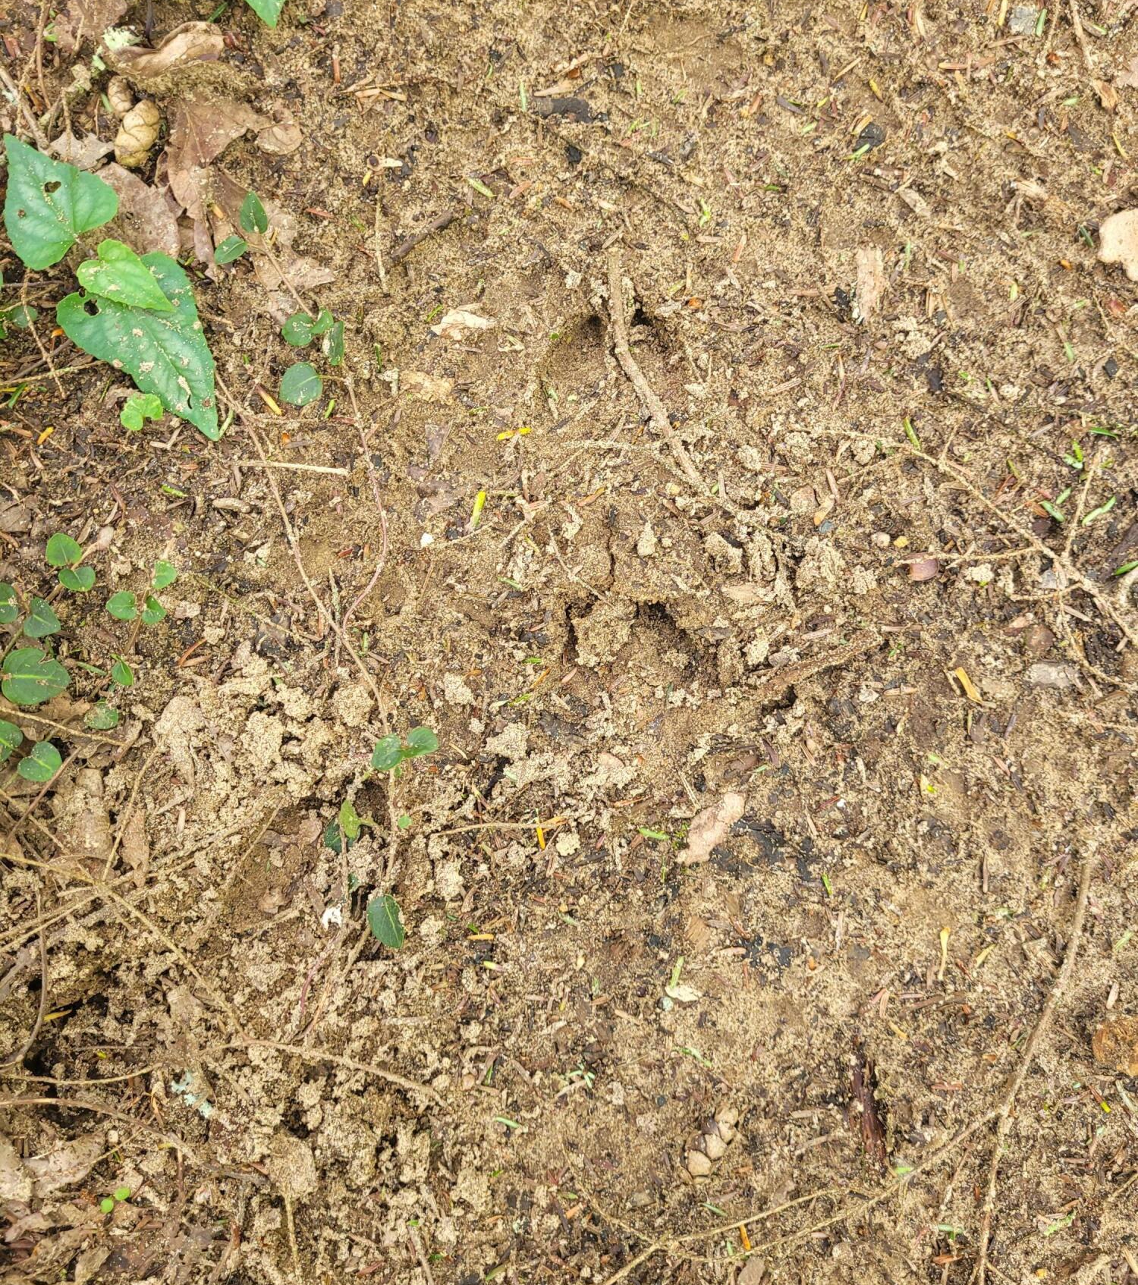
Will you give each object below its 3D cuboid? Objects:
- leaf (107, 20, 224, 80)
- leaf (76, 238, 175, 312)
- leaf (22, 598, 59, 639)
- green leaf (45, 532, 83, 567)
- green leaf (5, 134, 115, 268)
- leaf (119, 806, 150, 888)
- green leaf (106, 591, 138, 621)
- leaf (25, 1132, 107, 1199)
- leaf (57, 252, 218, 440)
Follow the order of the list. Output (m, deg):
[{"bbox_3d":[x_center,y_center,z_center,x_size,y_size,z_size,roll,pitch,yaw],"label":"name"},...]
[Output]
[{"bbox_3d":[-0.187,-0.274,0.528,0.052,0.016,0.028,-20,79,-4],"label":"leaf"},{"bbox_3d":[-0.188,-0.155,0.482,0.047,0.010,0.024,34,80,7],"label":"leaf"},{"bbox_3d":[-0.266,-0.012,0.574,0.017,0.005,0.021,-41,83,-6],"label":"leaf"},{"bbox_3d":[-0.257,-0.047,0.579,0.018,0.005,0.019,-21,81,-4],"label":"green leaf"},{"bbox_3d":[-0.267,-0.228,0.576,0.060,0.015,0.076,-35,81,-7],"label":"green leaf"},{"bbox_3d":[-0.213,0.100,0.559,0.015,0.007,0.039,-11,81,-2],"label":"leaf"},{"bbox_3d":[-0.226,-0.018,0.575,0.016,0.005,0.015,5,80,1],"label":"green leaf"},{"bbox_3d":[-0.192,0.199,0.433,0.032,0.007,0.015,-30,80,-6],"label":"leaf"},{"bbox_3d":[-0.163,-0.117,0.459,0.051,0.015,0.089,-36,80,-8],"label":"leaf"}]

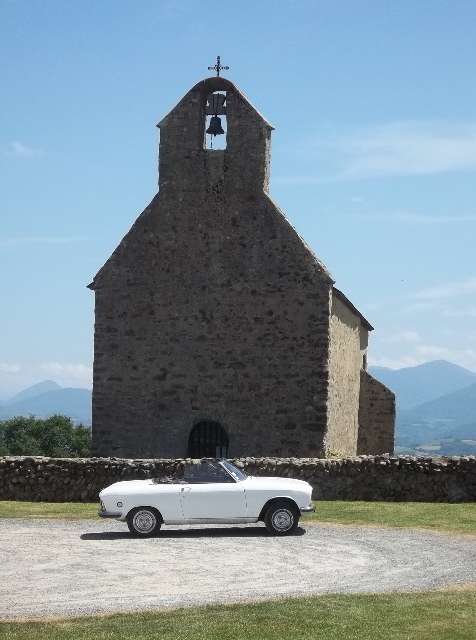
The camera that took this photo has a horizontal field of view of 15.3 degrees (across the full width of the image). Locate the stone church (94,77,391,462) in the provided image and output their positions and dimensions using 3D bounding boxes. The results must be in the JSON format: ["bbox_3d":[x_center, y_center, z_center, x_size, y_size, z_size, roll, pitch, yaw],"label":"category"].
[{"bbox_3d":[0.873,-0.311,60.829,8.568,12.262,19.000,0,-4,8],"label":"stone church"}]

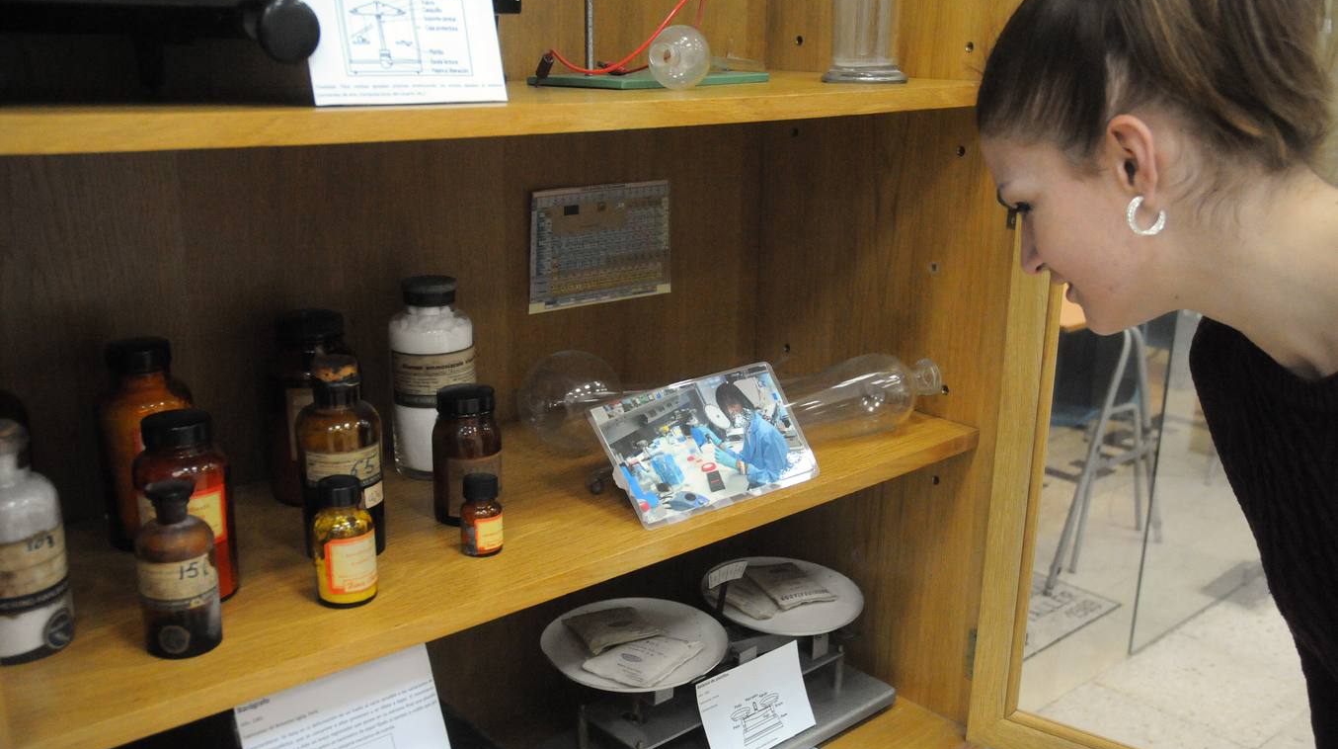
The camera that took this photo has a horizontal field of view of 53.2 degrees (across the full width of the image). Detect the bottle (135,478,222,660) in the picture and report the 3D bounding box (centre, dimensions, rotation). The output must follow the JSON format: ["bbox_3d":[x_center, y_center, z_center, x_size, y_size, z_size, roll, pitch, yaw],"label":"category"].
[{"bbox_3d":[-0.322,0.125,0.873,0.049,0.110,0.049,-6,17,-26],"label":"bottle"}]

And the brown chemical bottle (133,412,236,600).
[{"bbox_3d":[-0.346,0.093,0.955,0.066,0.127,0.066,-3,16,-15],"label":"brown chemical bottle"}]

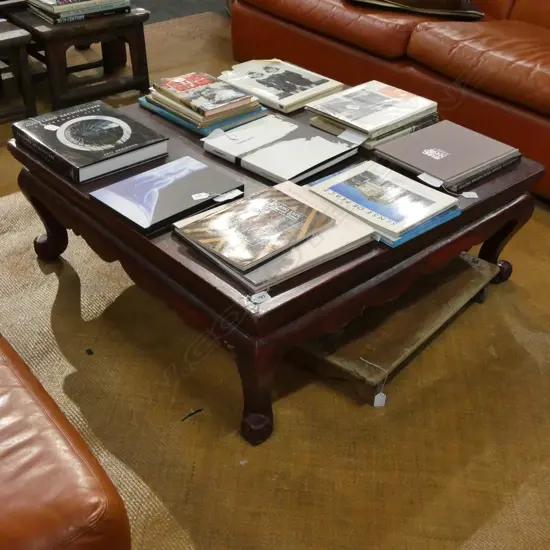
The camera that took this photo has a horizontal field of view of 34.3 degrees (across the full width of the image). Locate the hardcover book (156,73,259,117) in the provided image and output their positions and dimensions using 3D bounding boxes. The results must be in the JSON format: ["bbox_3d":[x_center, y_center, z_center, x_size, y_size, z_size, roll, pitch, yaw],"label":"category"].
[{"bbox_3d":[-0.209,-0.522,2.558,0.166,0.016,0.250,-25,42,-34],"label":"hardcover book"}]

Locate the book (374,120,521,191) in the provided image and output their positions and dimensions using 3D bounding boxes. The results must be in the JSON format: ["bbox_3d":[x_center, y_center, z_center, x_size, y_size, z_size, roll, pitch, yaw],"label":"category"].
[{"bbox_3d":[0.452,-0.316,2.322,0.290,0.023,0.254,-25,41,-33],"label":"book"}]

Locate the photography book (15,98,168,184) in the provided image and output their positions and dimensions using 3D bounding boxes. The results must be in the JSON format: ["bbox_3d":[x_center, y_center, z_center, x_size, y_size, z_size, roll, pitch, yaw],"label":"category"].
[{"bbox_3d":[-0.492,-0.362,2.381,0.272,0.047,0.326,-25,42,-34],"label":"photography book"}]

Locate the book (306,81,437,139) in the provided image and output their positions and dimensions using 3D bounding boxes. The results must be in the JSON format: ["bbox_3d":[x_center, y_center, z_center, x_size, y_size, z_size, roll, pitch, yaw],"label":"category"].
[{"bbox_3d":[0.274,-0.470,2.507,0.299,0.021,0.233,-28,43,-36],"label":"book"}]

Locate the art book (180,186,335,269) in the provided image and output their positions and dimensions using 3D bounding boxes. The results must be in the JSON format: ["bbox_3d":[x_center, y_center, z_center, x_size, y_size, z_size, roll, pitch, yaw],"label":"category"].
[{"bbox_3d":[-0.038,-0.106,1.974,0.214,0.011,0.277,29,43,36],"label":"art book"}]

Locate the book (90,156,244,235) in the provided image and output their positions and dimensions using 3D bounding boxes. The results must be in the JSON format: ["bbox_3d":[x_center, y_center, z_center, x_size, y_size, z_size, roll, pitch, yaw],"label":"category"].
[{"bbox_3d":[-0.257,-0.194,2.156,0.301,0.028,0.216,-28,43,-36],"label":"book"}]

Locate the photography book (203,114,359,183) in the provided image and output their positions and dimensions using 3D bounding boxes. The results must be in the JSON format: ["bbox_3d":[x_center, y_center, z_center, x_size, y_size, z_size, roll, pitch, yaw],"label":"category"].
[{"bbox_3d":[0.014,-0.332,2.334,0.306,0.023,0.268,28,42,35],"label":"photography book"}]

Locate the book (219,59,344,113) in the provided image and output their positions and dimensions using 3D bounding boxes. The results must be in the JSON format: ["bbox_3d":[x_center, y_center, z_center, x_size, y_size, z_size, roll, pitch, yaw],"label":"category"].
[{"bbox_3d":[0.019,-0.592,2.774,0.288,0.020,0.263,29,42,35],"label":"book"}]

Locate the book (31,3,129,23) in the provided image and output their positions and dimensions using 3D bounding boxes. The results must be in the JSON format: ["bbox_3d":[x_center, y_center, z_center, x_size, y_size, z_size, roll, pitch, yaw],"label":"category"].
[{"bbox_3d":[-0.774,-1.057,3.517,0.318,0.025,0.259,-20,39,-29],"label":"book"}]

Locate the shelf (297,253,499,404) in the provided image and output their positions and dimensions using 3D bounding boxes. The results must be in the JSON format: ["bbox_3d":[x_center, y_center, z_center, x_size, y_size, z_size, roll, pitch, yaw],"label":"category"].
[{"bbox_3d":[0.323,0.098,2.346,0.266,0.066,0.638,24,40,30],"label":"shelf"}]

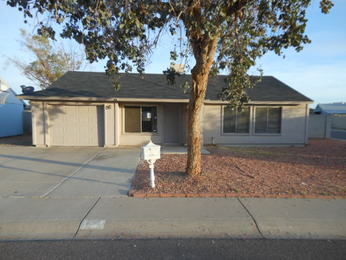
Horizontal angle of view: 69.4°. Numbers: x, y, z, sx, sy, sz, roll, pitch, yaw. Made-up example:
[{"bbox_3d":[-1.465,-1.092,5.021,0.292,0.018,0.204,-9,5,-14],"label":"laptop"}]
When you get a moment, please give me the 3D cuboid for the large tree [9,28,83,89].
[{"bbox_3d":[-10.600,-3.944,21.118,6.600,8.900,6.400,0,3,-4],"label":"large tree"}]

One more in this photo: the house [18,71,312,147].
[{"bbox_3d":[-0.300,-1.637,17.337,15.000,4.400,10.000,0,3,-4],"label":"house"}]

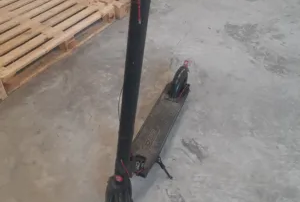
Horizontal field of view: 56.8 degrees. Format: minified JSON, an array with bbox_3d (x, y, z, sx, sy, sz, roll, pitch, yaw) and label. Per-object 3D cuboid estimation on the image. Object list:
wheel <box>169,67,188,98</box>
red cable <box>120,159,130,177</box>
[{"bbox_3d":[0.186,-0.110,1.746,0.055,0.210,0.210,18,46,14],"label":"wheel"},{"bbox_3d":[-0.089,0.257,1.050,0.040,0.090,0.035,-2,43,-4],"label":"red cable"}]

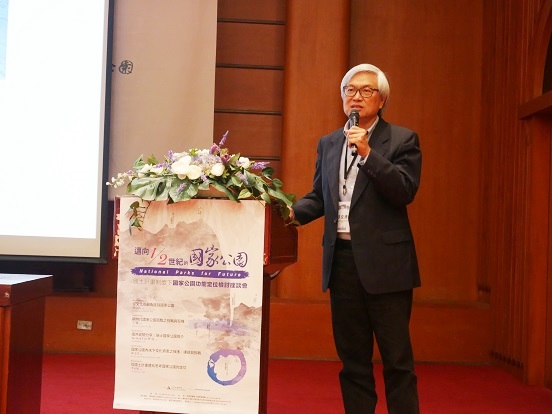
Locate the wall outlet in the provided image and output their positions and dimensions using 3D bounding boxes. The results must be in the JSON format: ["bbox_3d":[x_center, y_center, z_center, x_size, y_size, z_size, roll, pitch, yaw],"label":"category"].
[{"bbox_3d":[-1.592,0.987,8.500,0.118,0.072,0.012,4,-2,-4],"label":"wall outlet"}]

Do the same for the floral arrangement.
[{"bbox_3d":[-0.305,-0.107,4.130,0.710,0.385,0.380,2,-2,11],"label":"floral arrangement"}]

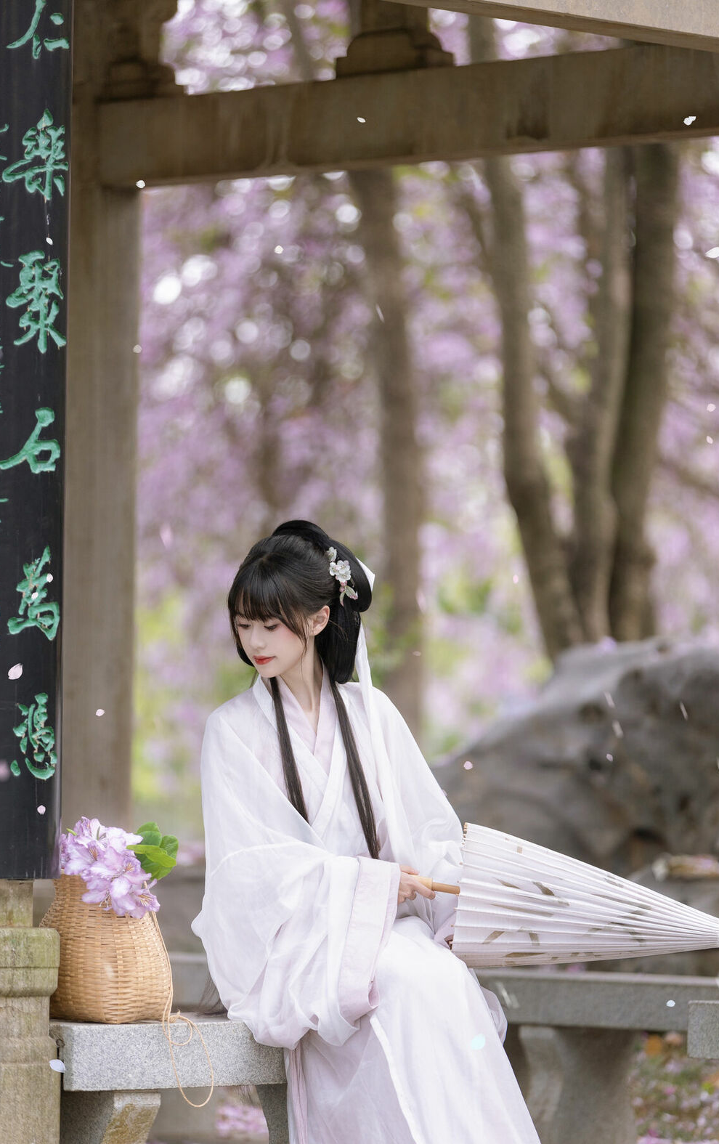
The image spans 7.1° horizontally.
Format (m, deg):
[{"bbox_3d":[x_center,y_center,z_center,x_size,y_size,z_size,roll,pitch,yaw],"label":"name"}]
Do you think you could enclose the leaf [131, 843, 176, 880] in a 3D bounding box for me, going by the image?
[{"bbox_3d":[-0.341,0.480,9.580,0.077,0.061,0.045,1,-3,-11],"label":"leaf"}]

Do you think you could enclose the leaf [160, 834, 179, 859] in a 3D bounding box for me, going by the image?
[{"bbox_3d":[-0.317,0.457,9.610,0.034,0.045,0.020,1,-3,-11],"label":"leaf"}]

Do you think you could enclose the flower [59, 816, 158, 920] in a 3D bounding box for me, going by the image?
[{"bbox_3d":[-0.417,0.488,9.560,0.170,0.172,0.135,1,-3,-9],"label":"flower"}]

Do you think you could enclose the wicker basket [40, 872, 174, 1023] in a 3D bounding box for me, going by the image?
[{"bbox_3d":[-0.427,0.624,9.600,0.205,0.247,0.200,1,-3,0],"label":"wicker basket"}]

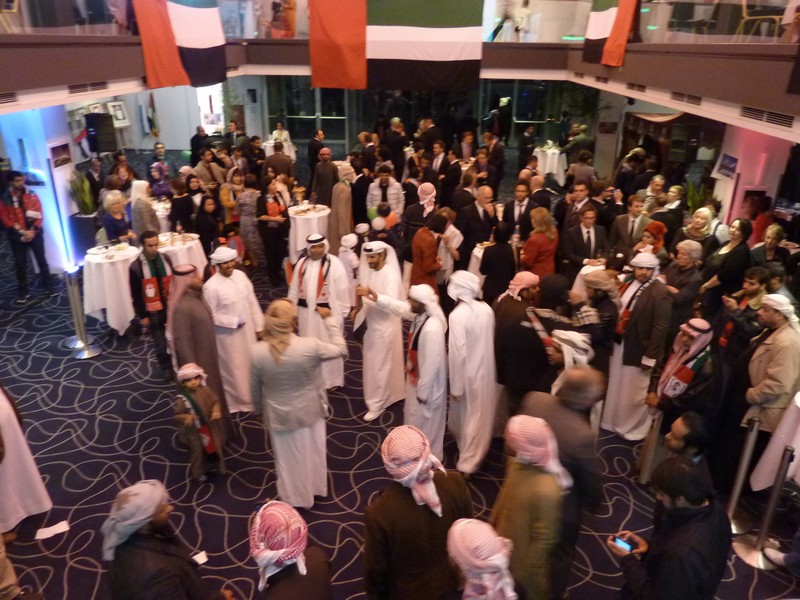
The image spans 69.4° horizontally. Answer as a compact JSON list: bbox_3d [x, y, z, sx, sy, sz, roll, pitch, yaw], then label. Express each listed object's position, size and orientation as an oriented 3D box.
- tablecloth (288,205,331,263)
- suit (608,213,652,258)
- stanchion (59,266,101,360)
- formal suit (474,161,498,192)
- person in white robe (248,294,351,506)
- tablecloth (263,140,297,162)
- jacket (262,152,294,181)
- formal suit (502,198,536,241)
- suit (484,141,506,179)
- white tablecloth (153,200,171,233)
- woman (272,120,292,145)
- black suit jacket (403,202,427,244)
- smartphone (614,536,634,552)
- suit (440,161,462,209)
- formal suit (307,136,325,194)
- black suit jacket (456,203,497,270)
[{"bbox_3d":[-1.471,-0.967,9.391,0.690,1.000,0.690,0,23,0],"label":"tablecloth"},{"bbox_3d":[3.018,-0.739,7.533,0.550,0.780,0.350,3,24,7],"label":"suit"},{"bbox_3d":[-3.781,0.150,6.778,0.350,0.980,0.350,1,24,0],"label":"stanchion"},{"bbox_3d":[1.653,-2.248,11.041,0.520,0.770,0.360,13,27,27],"label":"formal suit"},{"bbox_3d":[-0.781,0.819,4.363,0.700,1.780,0.480,2,24,4],"label":"person in white robe"},{"bbox_3d":[-3.069,-3.550,14.759,0.800,0.900,0.800,1,24,0],"label":"tablecloth"},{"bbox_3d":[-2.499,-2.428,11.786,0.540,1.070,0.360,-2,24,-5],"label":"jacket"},{"bbox_3d":[1.750,-1.101,8.392,0.540,0.770,0.340,7,24,16],"label":"formal suit"},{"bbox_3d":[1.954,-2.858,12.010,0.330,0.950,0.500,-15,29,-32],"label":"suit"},{"bbox_3d":[-3.657,-1.006,9.032,0.750,0.900,0.750,1,24,0],"label":"white tablecloth"},{"bbox_3d":[-3.327,-4.172,16.221,0.520,1.640,0.380,-2,24,-6],"label":"woman"},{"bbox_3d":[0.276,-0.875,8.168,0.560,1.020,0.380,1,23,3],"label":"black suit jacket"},{"bbox_3d":[0.981,1.069,2.520,0.115,0.012,0.060,30,27,0],"label":"smartphone"},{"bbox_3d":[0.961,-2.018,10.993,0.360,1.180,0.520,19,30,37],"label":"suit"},{"bbox_3d":[-1.770,-2.690,12.442,0.320,1.420,0.500,-8,25,-18],"label":"formal suit"},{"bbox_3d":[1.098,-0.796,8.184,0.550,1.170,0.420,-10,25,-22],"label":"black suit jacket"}]

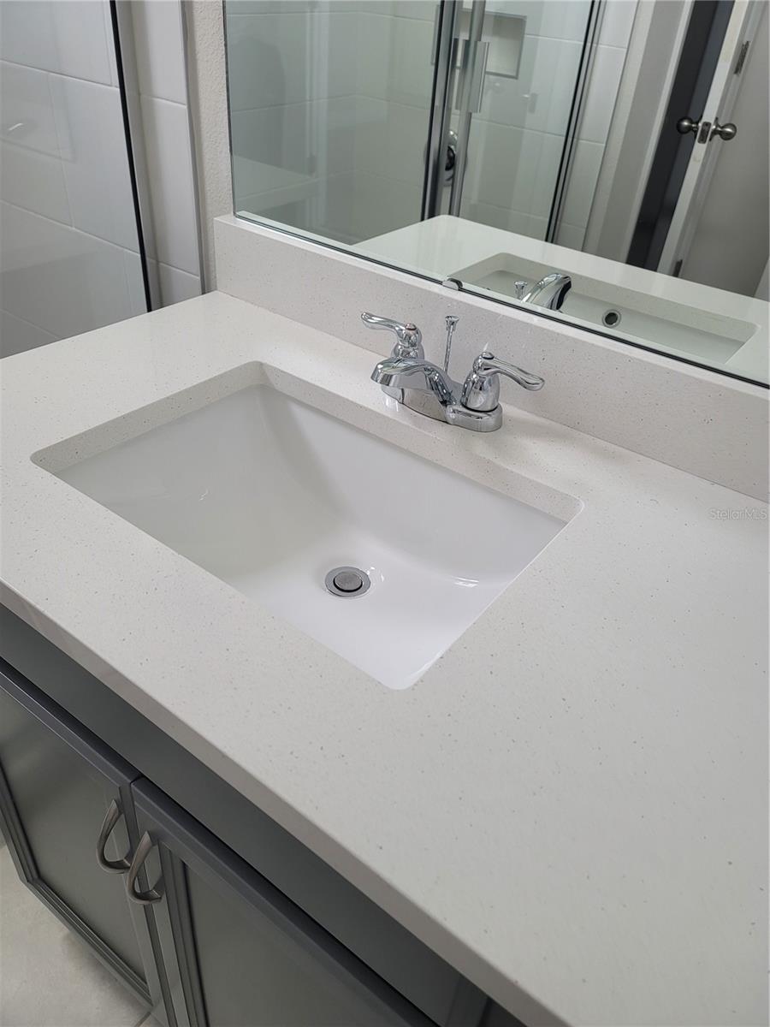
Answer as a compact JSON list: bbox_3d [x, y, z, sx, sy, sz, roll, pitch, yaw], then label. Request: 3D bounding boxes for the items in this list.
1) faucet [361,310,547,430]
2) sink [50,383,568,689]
[{"bbox_3d":[0.039,-0.148,0.792,0.238,0.096,0.155,27,41,27],"label":"faucet"},{"bbox_3d":[-0.079,0.056,0.768,0.460,0.166,0.326,27,41,27],"label":"sink"}]

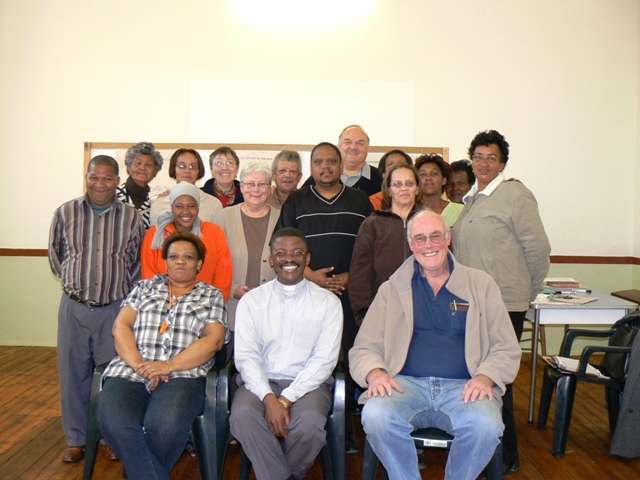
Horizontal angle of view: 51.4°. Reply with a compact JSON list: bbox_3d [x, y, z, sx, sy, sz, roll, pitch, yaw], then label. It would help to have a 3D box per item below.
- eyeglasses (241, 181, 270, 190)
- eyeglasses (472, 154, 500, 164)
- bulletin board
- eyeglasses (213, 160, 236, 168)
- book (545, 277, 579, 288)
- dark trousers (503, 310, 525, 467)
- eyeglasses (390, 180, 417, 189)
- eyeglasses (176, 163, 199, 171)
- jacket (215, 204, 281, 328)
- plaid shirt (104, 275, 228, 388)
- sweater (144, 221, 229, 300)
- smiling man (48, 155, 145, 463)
[{"bbox_3d":[-0.362,-0.308,3.809,0.148,0.042,0.140,2,3,-6],"label":"eyeglasses"},{"bbox_3d":[0.881,-0.417,3.484,0.140,0.043,0.140,5,3,24],"label":"eyeglasses"},{"bbox_3d":[-0.501,-0.424,6.217,3.408,0.920,0.040,1,3,0],"label":"bulletin board"},{"bbox_3d":[-0.587,-0.464,4.093,0.142,0.042,0.140,1,3,-3],"label":"eyeglasses"},{"bbox_3d":[1.899,0.334,5.201,0.235,0.040,0.200,1,3,6],"label":"book"},{"bbox_3d":[0.881,0.671,3.424,0.400,0.960,0.320,3,4,42],"label":"dark trousers"},{"bbox_3d":[0.450,-0.299,3.589,0.138,0.042,0.140,1,3,5],"label":"eyeglasses"},{"bbox_3d":[-0.826,-0.453,4.148,0.137,0.042,0.140,6,3,-14],"label":"eyeglasses"},{"bbox_3d":[-0.364,0.164,3.793,0.510,0.732,0.300,1,3,-3],"label":"jacket"},{"bbox_3d":[-0.719,0.434,3.160,0.540,0.540,0.360,6,-8,-4],"label":"plaid shirt"},{"bbox_3d":[-0.746,0.187,3.720,0.520,0.580,0.280,1,3,-8],"label":"sweater"},{"bbox_3d":[-1.236,0.351,3.662,0.510,1.630,0.340,0,3,-7],"label":"smiling man"}]

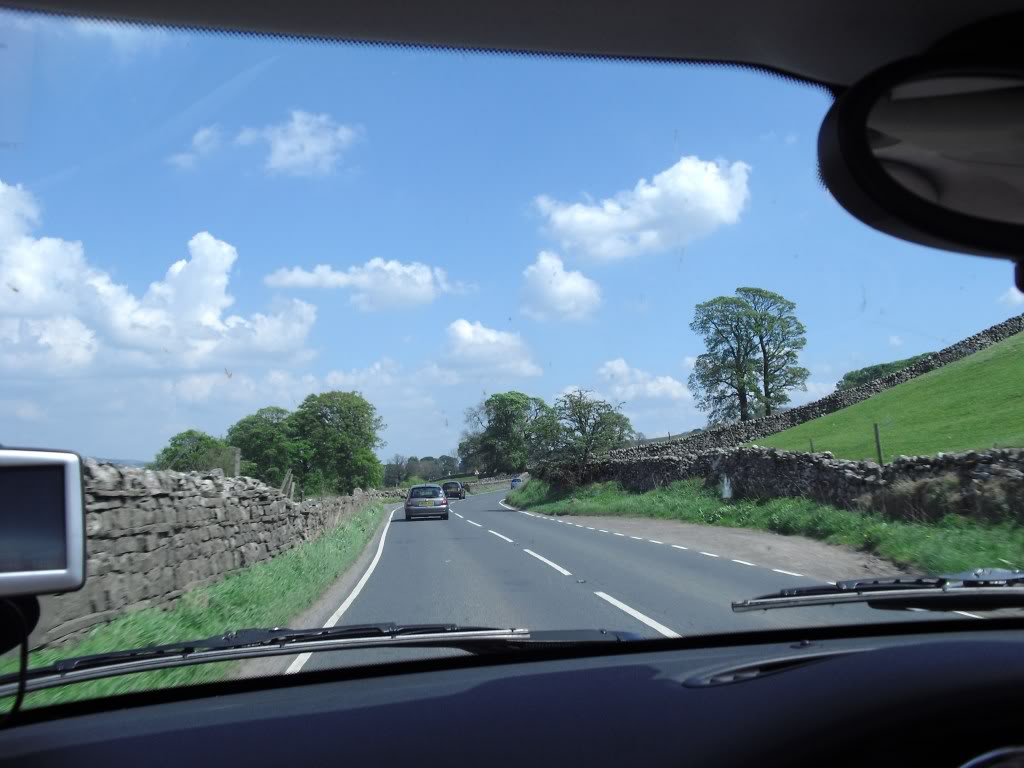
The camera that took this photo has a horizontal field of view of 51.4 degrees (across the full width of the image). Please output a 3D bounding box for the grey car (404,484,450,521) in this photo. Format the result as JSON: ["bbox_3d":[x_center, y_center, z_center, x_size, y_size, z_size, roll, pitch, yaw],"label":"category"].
[{"bbox_3d":[-3.400,4.630,42.200,1.660,1.420,3.850,0,-5,-6],"label":"grey car"}]

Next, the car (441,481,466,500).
[{"bbox_3d":[-5.060,9.320,93.500,1.680,1.550,4.150,-1,-5,3],"label":"car"}]

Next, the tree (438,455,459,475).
[{"bbox_3d":[-21.600,27.200,360.000,6.800,7.000,6.800,0,-5,0],"label":"tree"}]

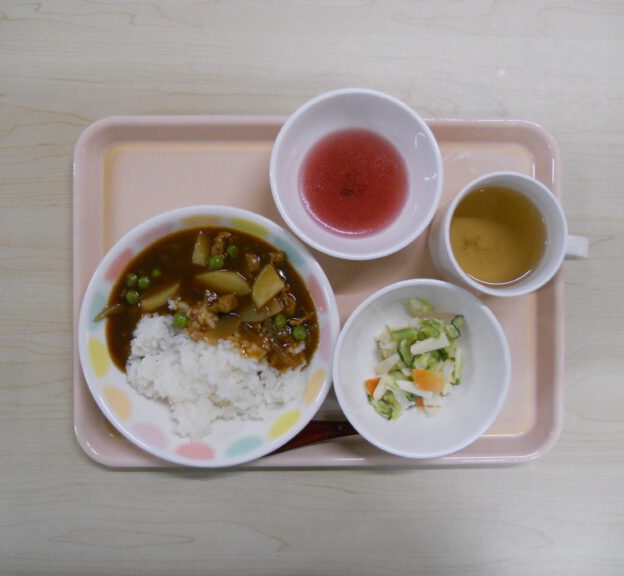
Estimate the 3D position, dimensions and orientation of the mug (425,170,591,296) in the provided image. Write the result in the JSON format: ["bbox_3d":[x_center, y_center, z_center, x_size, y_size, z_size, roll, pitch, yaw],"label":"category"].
[{"bbox_3d":[0.137,-0.033,0.421,0.103,0.066,0.081,7,89,0],"label":"mug"}]

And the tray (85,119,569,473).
[{"bbox_3d":[0.005,0.002,0.446,0.357,0.020,0.256,0,89,0],"label":"tray"}]

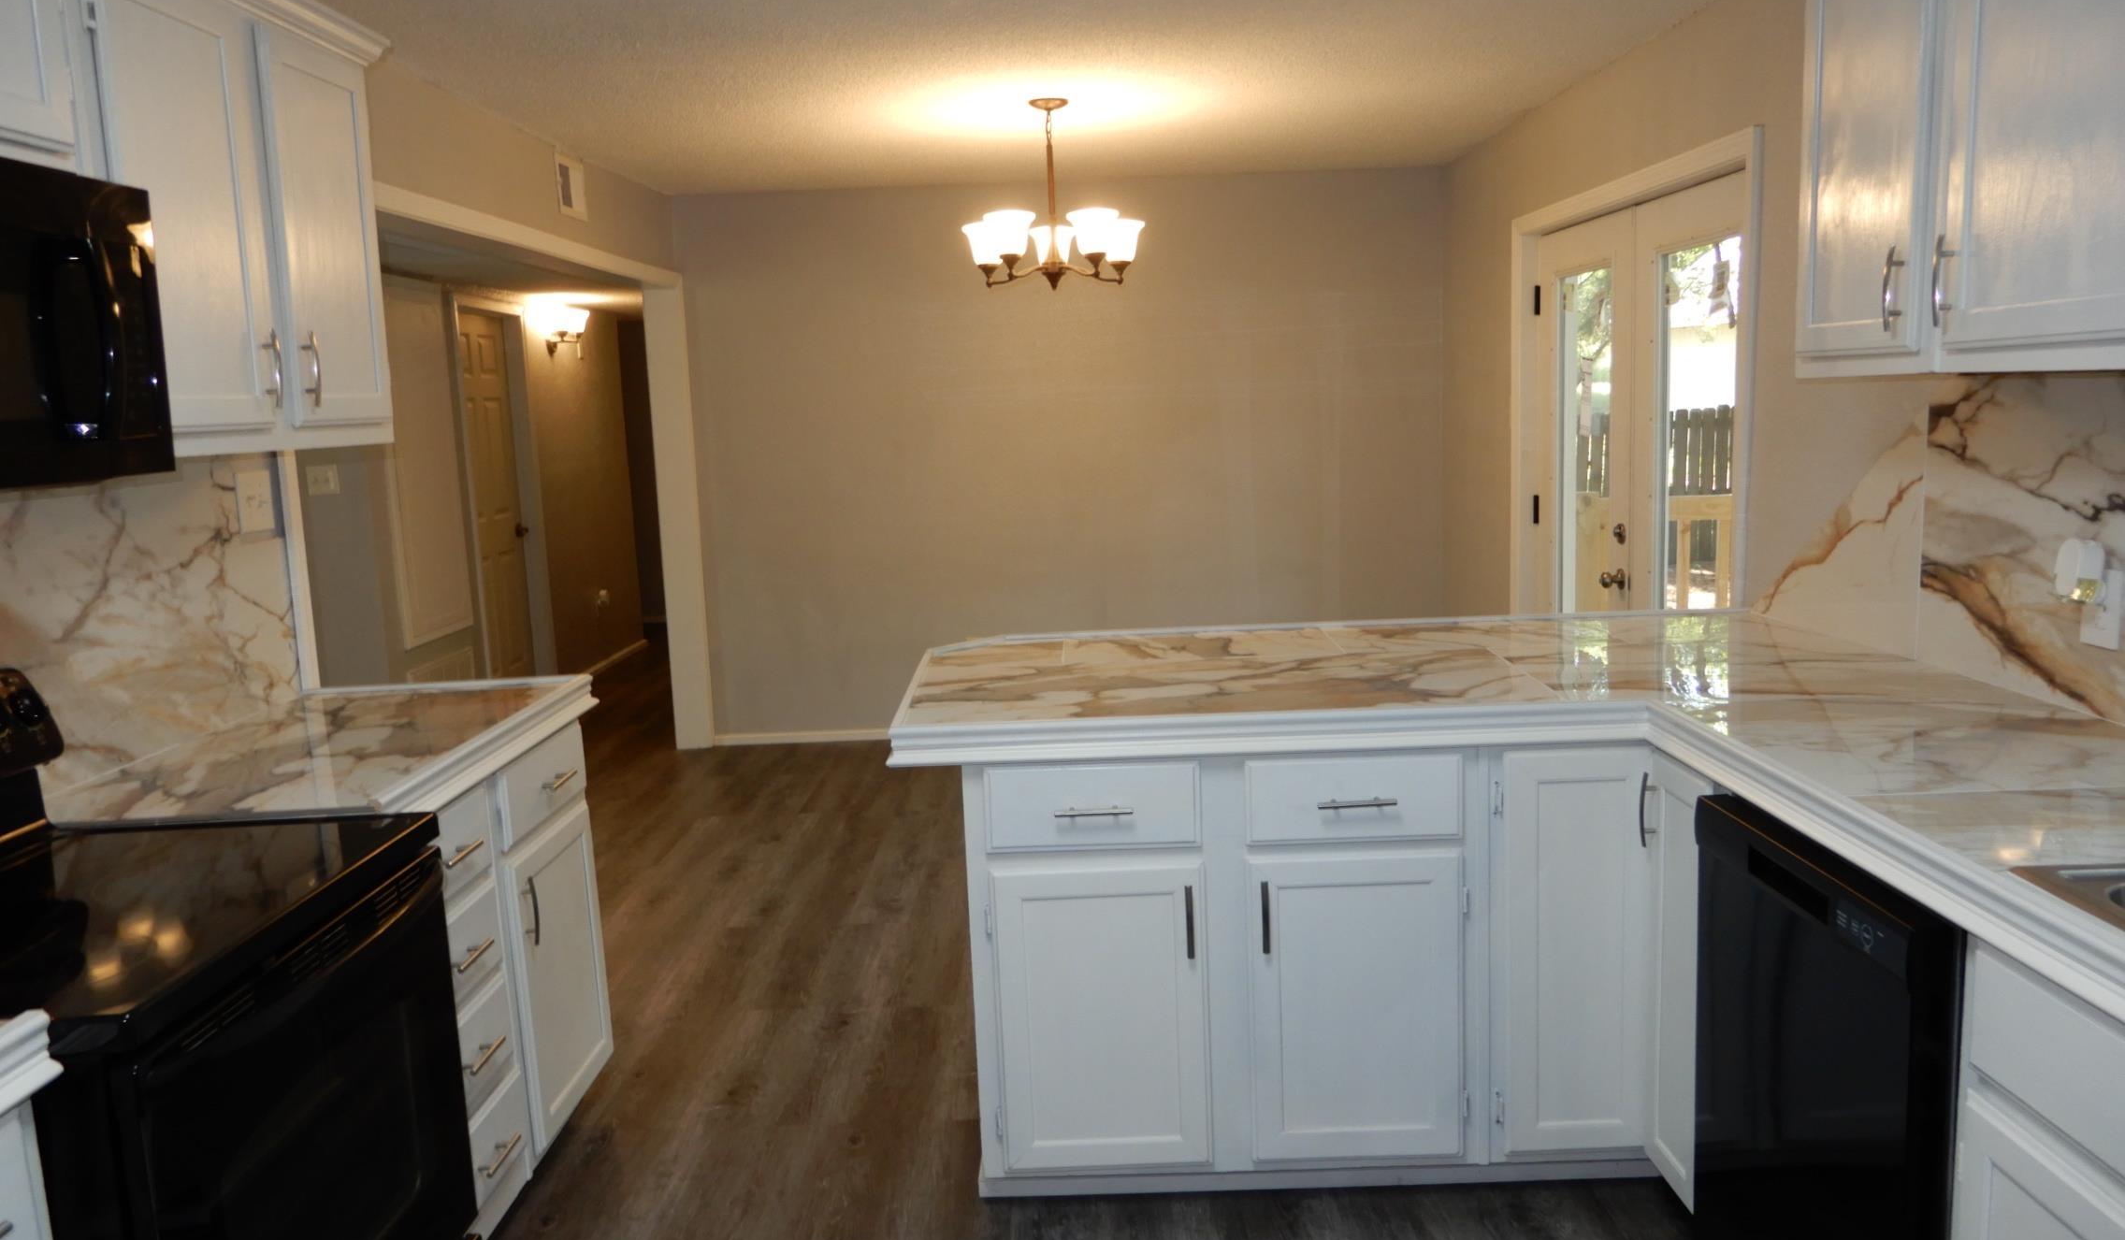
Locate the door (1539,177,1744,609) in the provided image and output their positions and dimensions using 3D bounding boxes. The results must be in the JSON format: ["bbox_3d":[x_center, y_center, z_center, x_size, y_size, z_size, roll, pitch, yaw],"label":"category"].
[{"bbox_3d":[1.773,-0.245,4.571,0.060,2.030,1.830,-2,9,0],"label":"door"}]

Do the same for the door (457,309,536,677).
[{"bbox_3d":[-2.862,-0.502,7.375,0.050,2.030,0.780,-2,9,0],"label":"door"}]

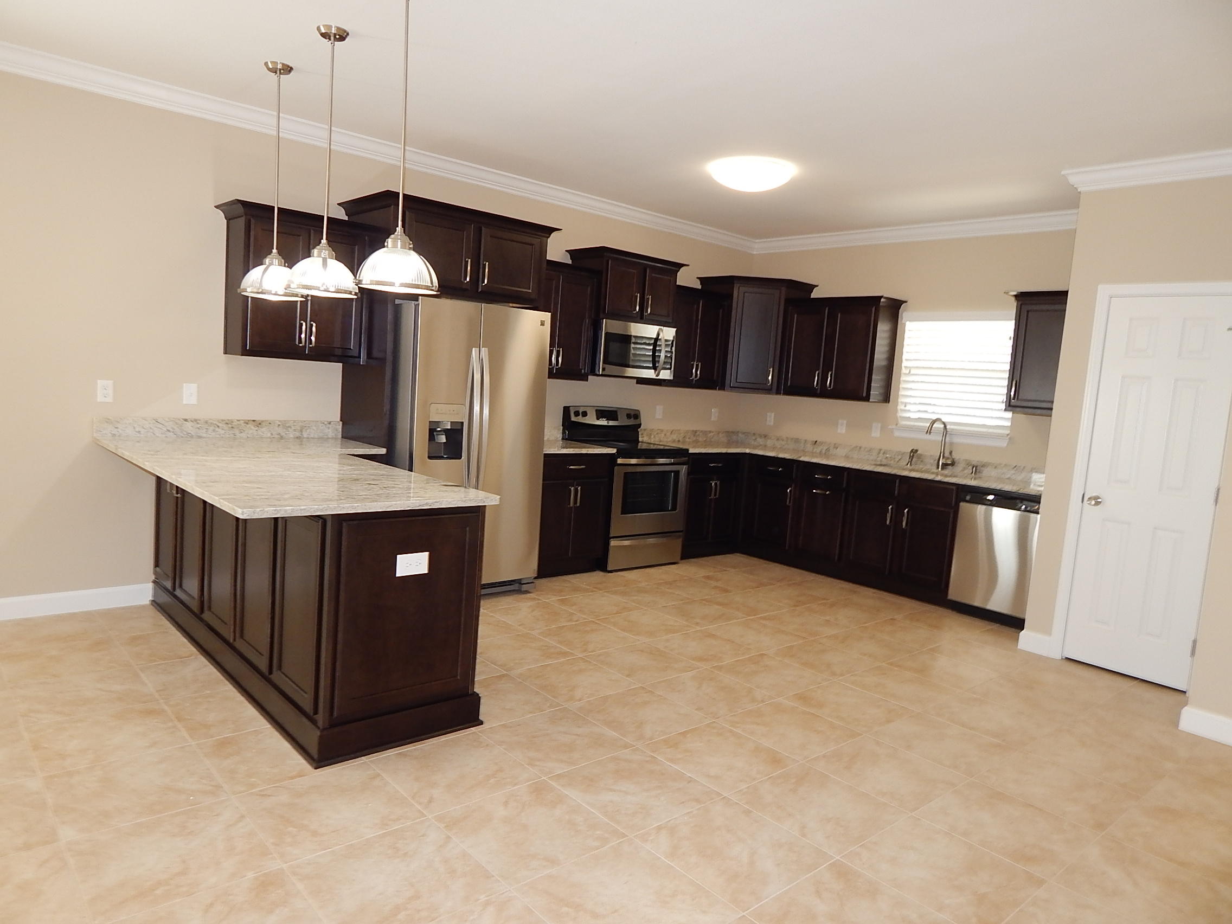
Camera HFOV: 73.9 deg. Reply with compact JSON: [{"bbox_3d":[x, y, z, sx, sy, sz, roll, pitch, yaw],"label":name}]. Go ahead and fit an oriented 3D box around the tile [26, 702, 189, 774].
[{"bbox_3d":[-1.827,0.982,2.941,0.443,0.010,0.443,-1,8,-42],"label":"tile"}]

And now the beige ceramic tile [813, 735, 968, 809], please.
[{"bbox_3d":[1.030,1.179,3.114,0.443,0.010,0.443,-1,8,-42],"label":"beige ceramic tile"}]

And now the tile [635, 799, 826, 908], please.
[{"bbox_3d":[0.362,1.191,2.516,0.443,0.010,0.443,-1,8,-42],"label":"tile"}]

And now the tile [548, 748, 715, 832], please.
[{"bbox_3d":[0.066,1.145,2.871,0.450,0.010,0.450,-1,8,-42],"label":"tile"}]

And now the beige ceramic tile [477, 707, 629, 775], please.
[{"bbox_3d":[-0.233,1.088,3.206,0.450,0.010,0.450,-1,8,-42],"label":"beige ceramic tile"}]

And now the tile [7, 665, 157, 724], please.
[{"bbox_3d":[-2.124,0.926,3.271,0.443,0.010,0.443,-1,8,-42],"label":"tile"}]

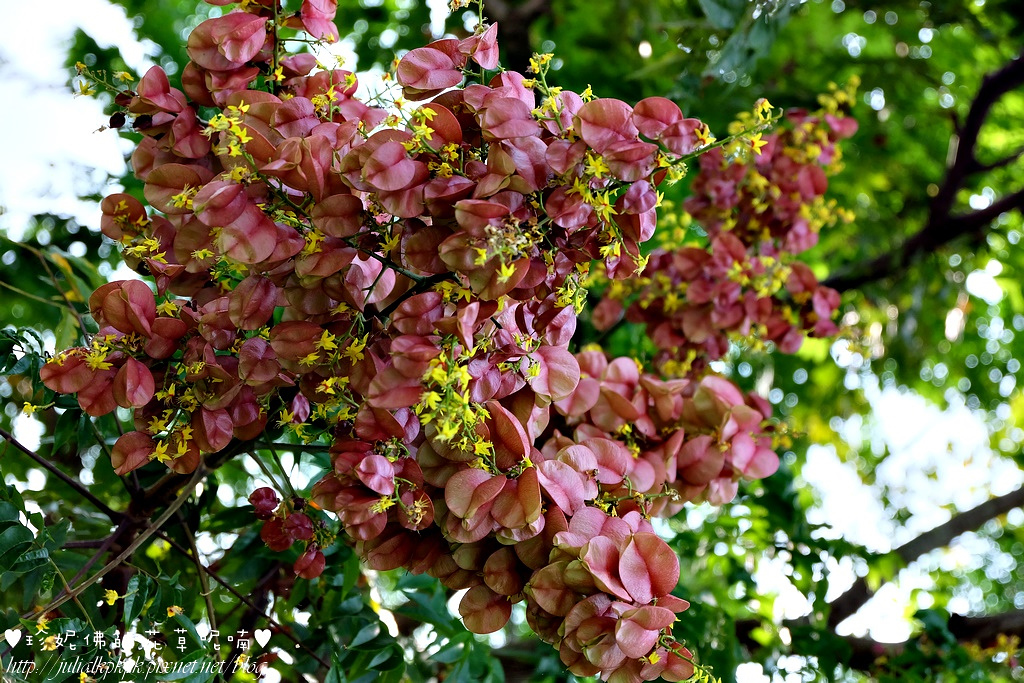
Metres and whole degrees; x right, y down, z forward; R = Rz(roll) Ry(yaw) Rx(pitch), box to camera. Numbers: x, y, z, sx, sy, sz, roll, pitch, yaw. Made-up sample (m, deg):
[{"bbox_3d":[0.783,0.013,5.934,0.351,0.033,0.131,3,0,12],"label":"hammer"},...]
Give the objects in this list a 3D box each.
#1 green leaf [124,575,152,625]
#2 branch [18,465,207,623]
[{"bbox_3d":[-0.298,0.206,1.700,0.022,0.043,0.011,12,-12,6],"label":"green leaf"},{"bbox_3d":[-0.319,0.166,1.710,0.210,0.028,0.030,-41,-6,-15],"label":"branch"}]

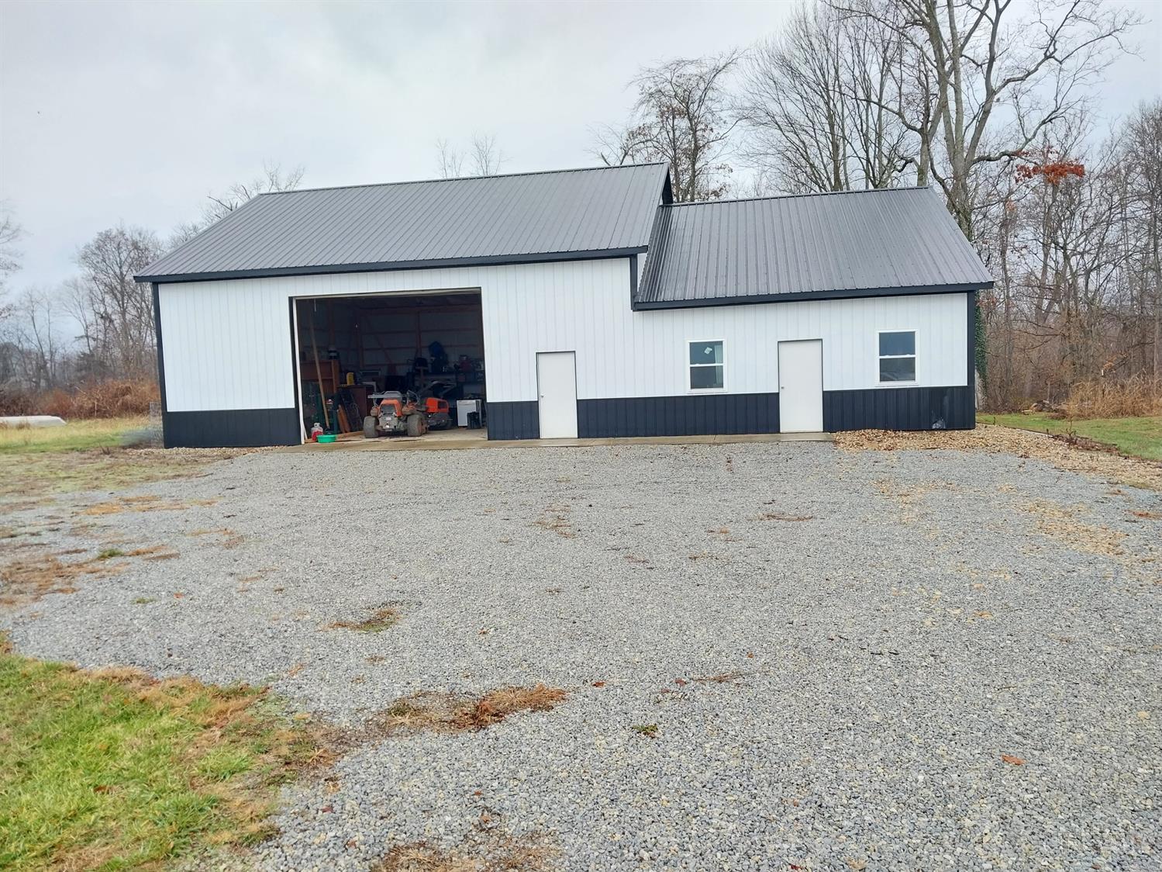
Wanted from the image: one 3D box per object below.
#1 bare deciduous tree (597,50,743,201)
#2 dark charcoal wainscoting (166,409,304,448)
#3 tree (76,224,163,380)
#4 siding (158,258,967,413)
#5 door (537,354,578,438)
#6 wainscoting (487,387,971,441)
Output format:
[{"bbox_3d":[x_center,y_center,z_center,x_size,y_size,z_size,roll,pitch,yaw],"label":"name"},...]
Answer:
[{"bbox_3d":[4.385,-9.686,40.604,6.699,16.006,6.699,-1,4,10],"label":"bare deciduous tree"},{"bbox_3d":[-8.791,-0.189,21.962,3.647,0.907,0.080,-1,4,10],"label":"dark charcoal wainscoting"},{"bbox_3d":[-29.422,-7.569,56.453,5.767,11.987,5.767,-1,4,10],"label":"tree"},{"bbox_3d":[-1.142,-2.428,20.423,19.145,3.201,0.120,-1,4,10],"label":"siding"},{"bbox_3d":[-0.538,-0.964,20.415,0.945,2.031,0.080,-1,4,10],"label":"door"},{"bbox_3d":[3.118,-0.483,19.798,10.823,0.907,0.080,-1,4,10],"label":"wainscoting"}]

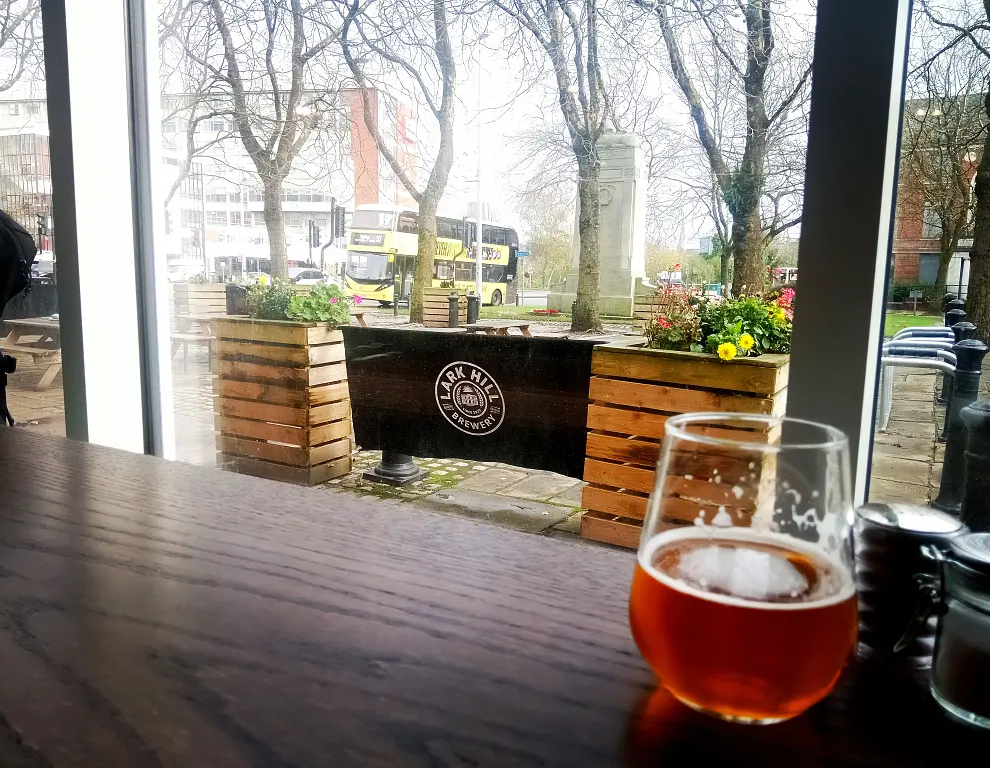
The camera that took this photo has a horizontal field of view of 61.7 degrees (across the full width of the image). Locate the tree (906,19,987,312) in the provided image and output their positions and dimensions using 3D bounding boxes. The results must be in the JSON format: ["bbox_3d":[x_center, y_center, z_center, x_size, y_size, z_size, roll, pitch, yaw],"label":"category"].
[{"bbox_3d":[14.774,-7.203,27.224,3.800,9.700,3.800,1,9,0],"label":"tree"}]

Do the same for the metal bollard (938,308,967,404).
[{"bbox_3d":[4.875,-0.288,8.830,0.210,1.000,0.210,1,9,0],"label":"metal bollard"}]

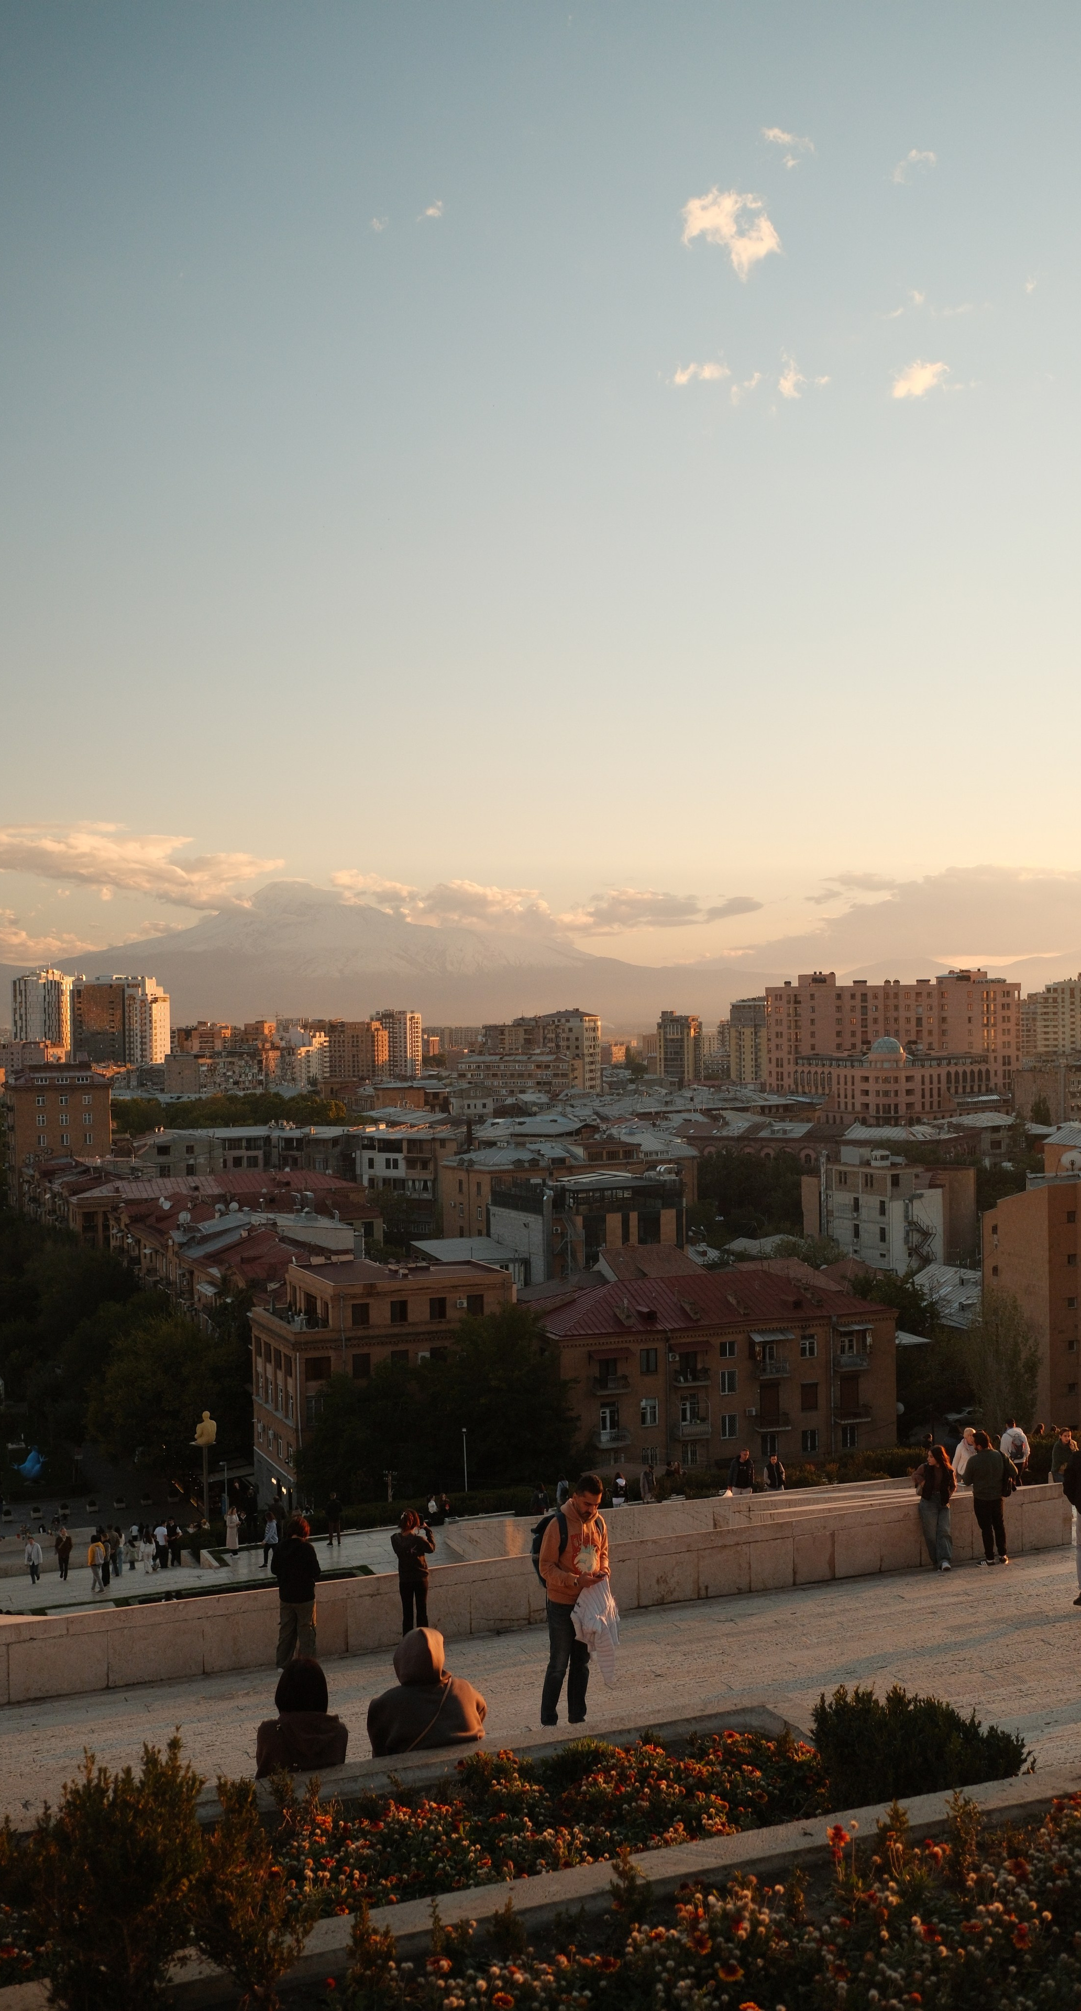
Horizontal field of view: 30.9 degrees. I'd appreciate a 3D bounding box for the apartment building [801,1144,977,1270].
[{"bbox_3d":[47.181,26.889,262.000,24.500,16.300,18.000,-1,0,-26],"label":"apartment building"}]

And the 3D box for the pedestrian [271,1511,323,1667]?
[{"bbox_3d":[-2.705,6.559,21.797,0.540,1.730,0.380,-1,0,-12],"label":"pedestrian"}]

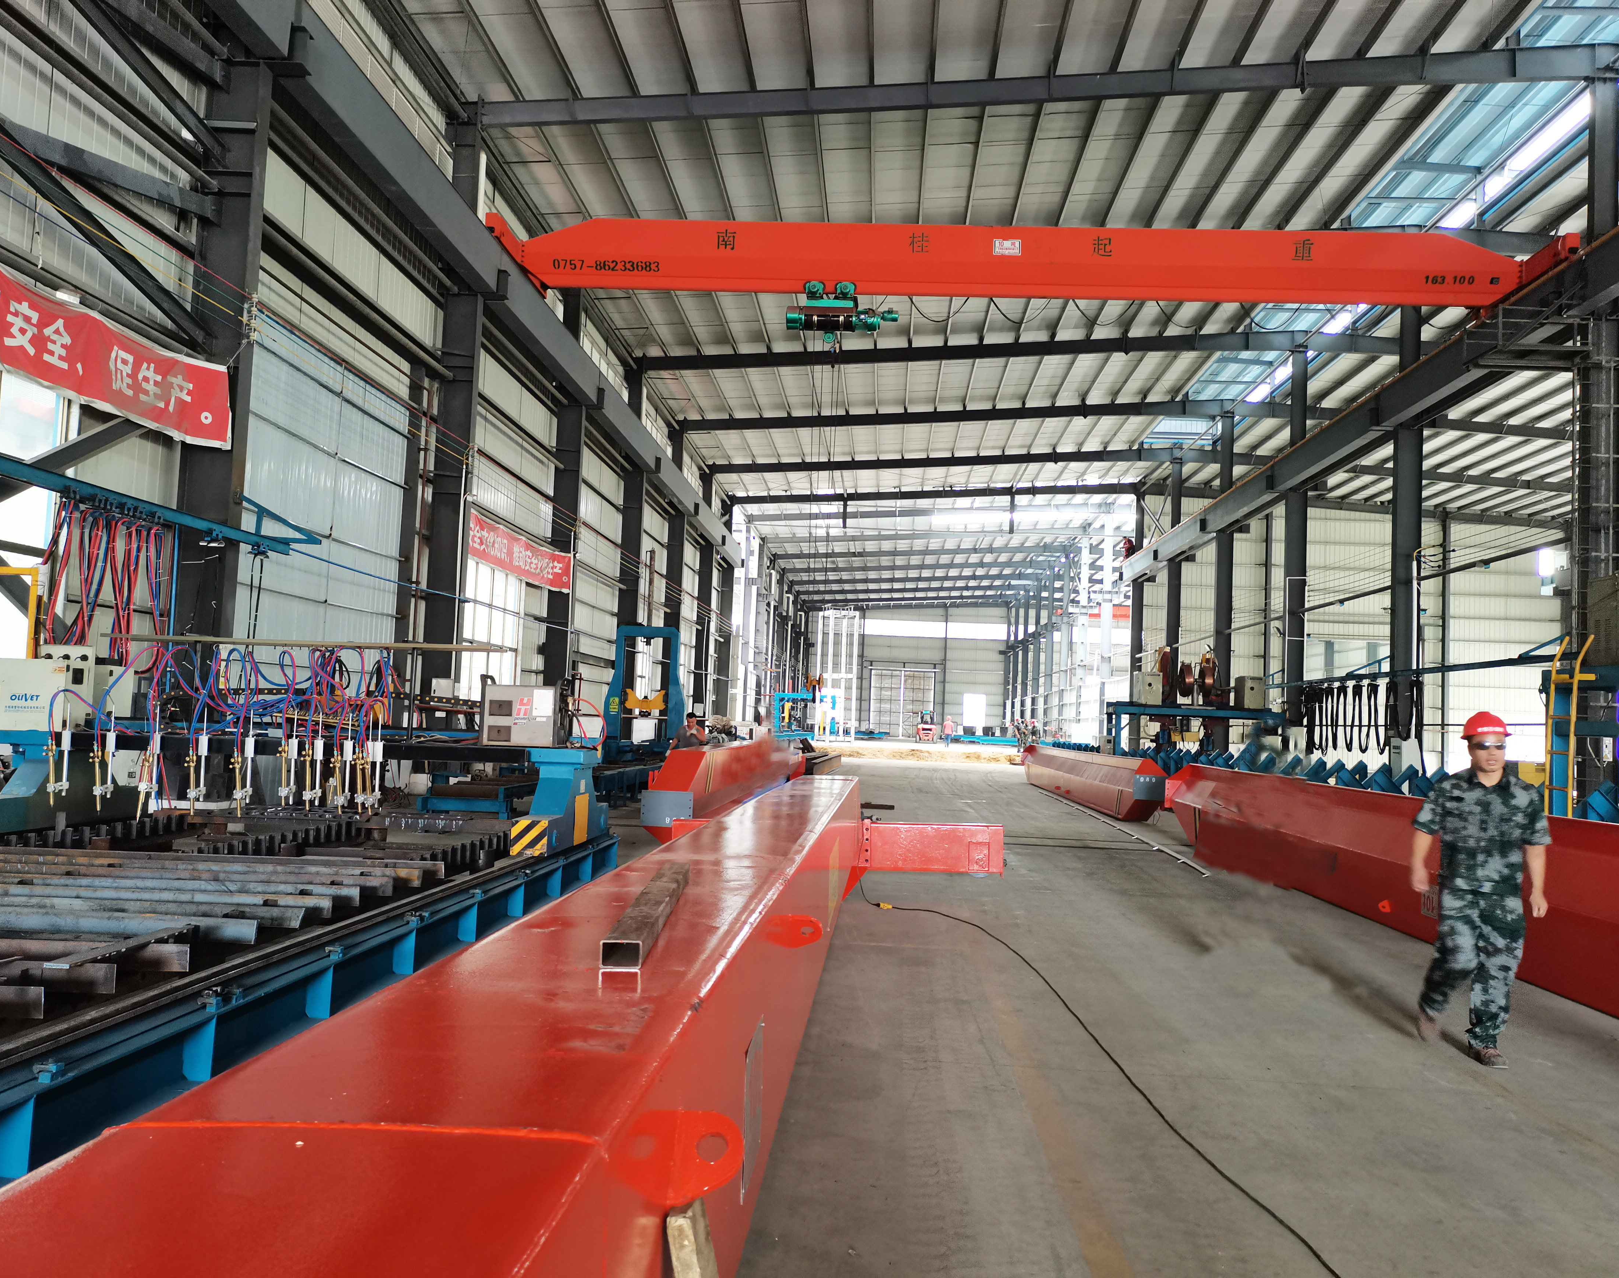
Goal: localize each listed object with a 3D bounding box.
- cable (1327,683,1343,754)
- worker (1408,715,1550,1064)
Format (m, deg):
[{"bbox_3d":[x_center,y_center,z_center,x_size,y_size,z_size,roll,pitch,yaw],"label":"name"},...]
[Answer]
[{"bbox_3d":[11.696,1.800,28.502,0.250,1.520,0.600,2,-4,3],"label":"cable"},{"bbox_3d":[3.389,1.235,6.471,0.640,1.750,0.520,1,-4,16],"label":"worker"}]

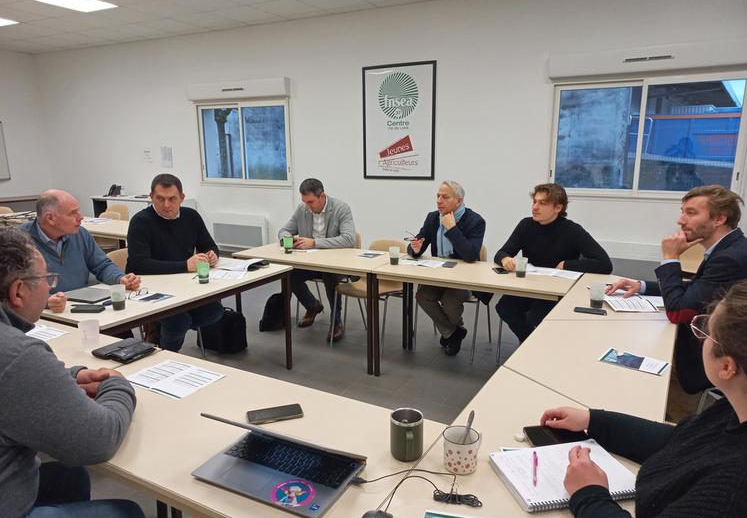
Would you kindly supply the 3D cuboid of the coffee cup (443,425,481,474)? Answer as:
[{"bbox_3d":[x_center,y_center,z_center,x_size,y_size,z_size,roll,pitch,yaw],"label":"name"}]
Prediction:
[{"bbox_3d":[0.226,0.472,1.343,0.112,0.086,0.087,-12,16,-43],"label":"coffee cup"}]

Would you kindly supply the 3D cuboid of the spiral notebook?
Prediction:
[{"bbox_3d":[0.482,0.531,1.349,0.312,0.018,0.225,-3,12,-12],"label":"spiral notebook"}]

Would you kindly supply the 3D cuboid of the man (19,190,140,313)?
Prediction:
[{"bbox_3d":[-1.691,0.260,3.140,0.780,1.290,0.660,8,14,33],"label":"man"}]

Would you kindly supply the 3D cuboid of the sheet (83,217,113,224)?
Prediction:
[{"bbox_3d":[-2.982,-0.417,5.826,0.297,0.004,0.210,11,16,42],"label":"sheet"}]

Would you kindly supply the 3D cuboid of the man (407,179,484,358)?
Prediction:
[{"bbox_3d":[0.544,0.083,3.986,0.530,1.280,0.700,8,15,37],"label":"man"}]

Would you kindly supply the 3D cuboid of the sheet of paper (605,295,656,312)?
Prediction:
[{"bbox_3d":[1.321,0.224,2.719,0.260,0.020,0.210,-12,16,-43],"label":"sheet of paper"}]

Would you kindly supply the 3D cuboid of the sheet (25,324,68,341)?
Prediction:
[{"bbox_3d":[-1.531,0.332,2.363,0.297,0.004,0.210,5,13,24],"label":"sheet"}]

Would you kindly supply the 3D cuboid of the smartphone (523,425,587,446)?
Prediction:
[{"bbox_3d":[0.516,0.499,1.516,0.160,0.010,0.080,-1,12,-5],"label":"smartphone"}]

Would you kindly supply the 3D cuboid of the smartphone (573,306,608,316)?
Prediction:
[{"bbox_3d":[1.049,0.250,2.602,0.150,0.009,0.075,6,13,30],"label":"smartphone"}]

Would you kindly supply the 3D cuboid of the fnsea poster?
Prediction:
[{"bbox_3d":[0.274,-1.535,6.090,0.900,1.260,0.030,5,13,27],"label":"fnsea poster"}]

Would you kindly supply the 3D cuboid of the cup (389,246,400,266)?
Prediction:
[{"bbox_3d":[0.146,-0.023,3.726,0.072,0.116,0.072,0,12,0],"label":"cup"}]

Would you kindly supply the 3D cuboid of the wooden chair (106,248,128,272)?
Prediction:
[{"bbox_3d":[-1.625,0.350,3.959,0.510,0.800,0.480,6,13,27],"label":"wooden chair"}]

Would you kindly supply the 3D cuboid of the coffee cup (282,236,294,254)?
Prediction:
[{"bbox_3d":[-0.653,-0.106,4.135,0.076,0.124,0.076,0,12,0],"label":"coffee cup"}]

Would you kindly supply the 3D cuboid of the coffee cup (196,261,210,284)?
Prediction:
[{"bbox_3d":[-1.014,0.086,3.223,0.073,0.114,0.073,0,11,0],"label":"coffee cup"}]

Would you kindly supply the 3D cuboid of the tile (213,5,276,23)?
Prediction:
[{"bbox_3d":[-1.475,-2.784,6.115,0.600,0.020,0.600,6,13,28],"label":"tile"}]

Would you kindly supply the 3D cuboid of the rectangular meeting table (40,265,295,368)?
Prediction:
[{"bbox_3d":[-1.206,0.512,3.329,0.705,0.740,1.433,6,13,28],"label":"rectangular meeting table"}]

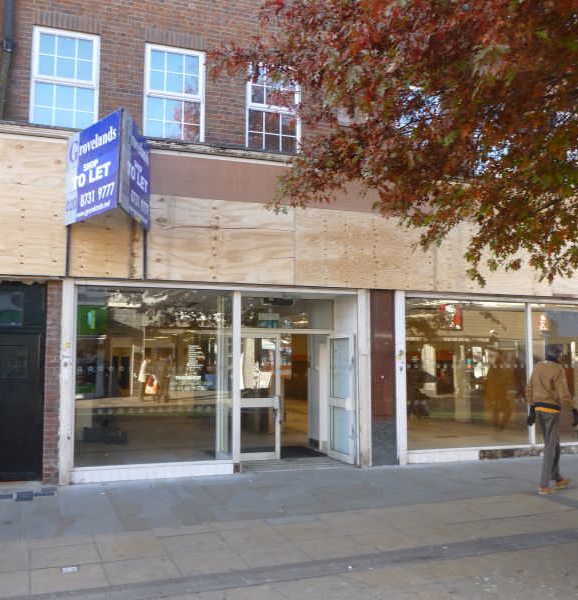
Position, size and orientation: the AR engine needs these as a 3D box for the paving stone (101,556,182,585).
[{"bbox_3d":[-1.228,2.256,5.346,0.566,0.050,0.568,2,-4,-22],"label":"paving stone"}]

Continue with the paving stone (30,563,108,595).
[{"bbox_3d":[-1.762,2.240,5.155,0.563,0.050,0.572,2,-4,-22],"label":"paving stone"}]

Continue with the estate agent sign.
[{"bbox_3d":[-2.244,-1.630,8.264,1.109,1.192,1.349,2,-5,-20],"label":"estate agent sign"}]

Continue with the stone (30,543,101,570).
[{"bbox_3d":[-1.972,2.276,5.685,0.571,0.050,0.570,2,-4,-22],"label":"stone"}]

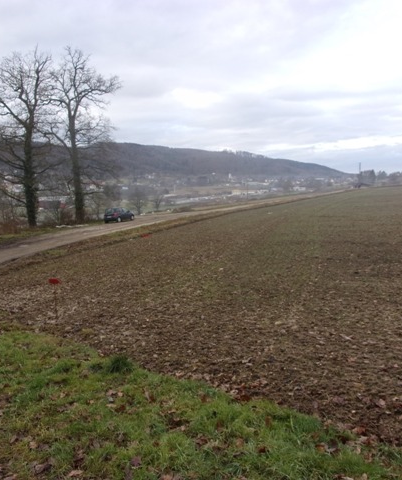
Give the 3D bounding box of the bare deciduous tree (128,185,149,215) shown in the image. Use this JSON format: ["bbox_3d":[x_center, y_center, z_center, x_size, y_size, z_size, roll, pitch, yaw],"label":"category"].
[{"bbox_3d":[-14.138,-9.033,104.554,5.000,6.990,5.000,0,7,0],"label":"bare deciduous tree"}]

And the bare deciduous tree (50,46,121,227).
[{"bbox_3d":[-11.350,-10.161,45.419,7.000,16.940,6.800,0,7,0],"label":"bare deciduous tree"}]

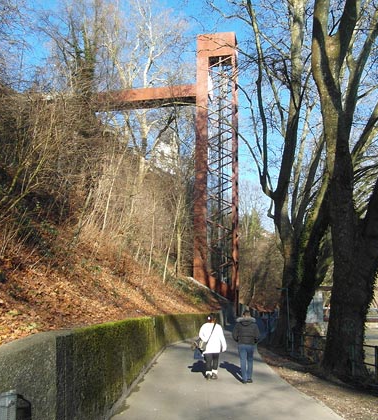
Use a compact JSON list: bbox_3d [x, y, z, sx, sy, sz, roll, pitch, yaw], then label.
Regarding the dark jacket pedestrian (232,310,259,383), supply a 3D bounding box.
[{"bbox_3d":[1.400,3.329,10.355,0.620,1.716,0.400,0,-13,2],"label":"dark jacket pedestrian"}]

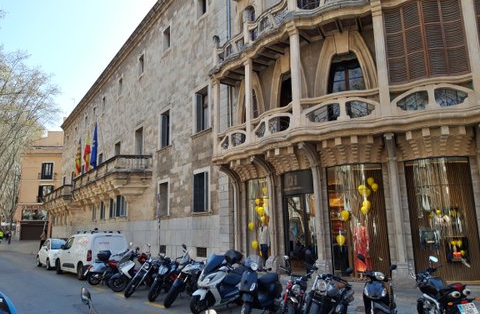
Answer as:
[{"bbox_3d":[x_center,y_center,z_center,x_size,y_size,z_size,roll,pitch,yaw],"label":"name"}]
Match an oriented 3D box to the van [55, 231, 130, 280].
[{"bbox_3d":[-6.940,4.461,16.692,1.900,1.880,4.400,10,-15,-44],"label":"van"}]

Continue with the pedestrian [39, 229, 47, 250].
[{"bbox_3d":[-15.101,6.433,27.607,0.500,1.680,0.350,8,-14,-35],"label":"pedestrian"}]

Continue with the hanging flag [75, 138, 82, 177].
[{"bbox_3d":[-13.965,0.043,31.172,0.600,3.600,0.280,5,-12,-31],"label":"hanging flag"}]

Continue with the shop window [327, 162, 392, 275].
[{"bbox_3d":[3.904,2.051,11.831,1.880,3.640,0.250,-7,-12,27],"label":"shop window"}]

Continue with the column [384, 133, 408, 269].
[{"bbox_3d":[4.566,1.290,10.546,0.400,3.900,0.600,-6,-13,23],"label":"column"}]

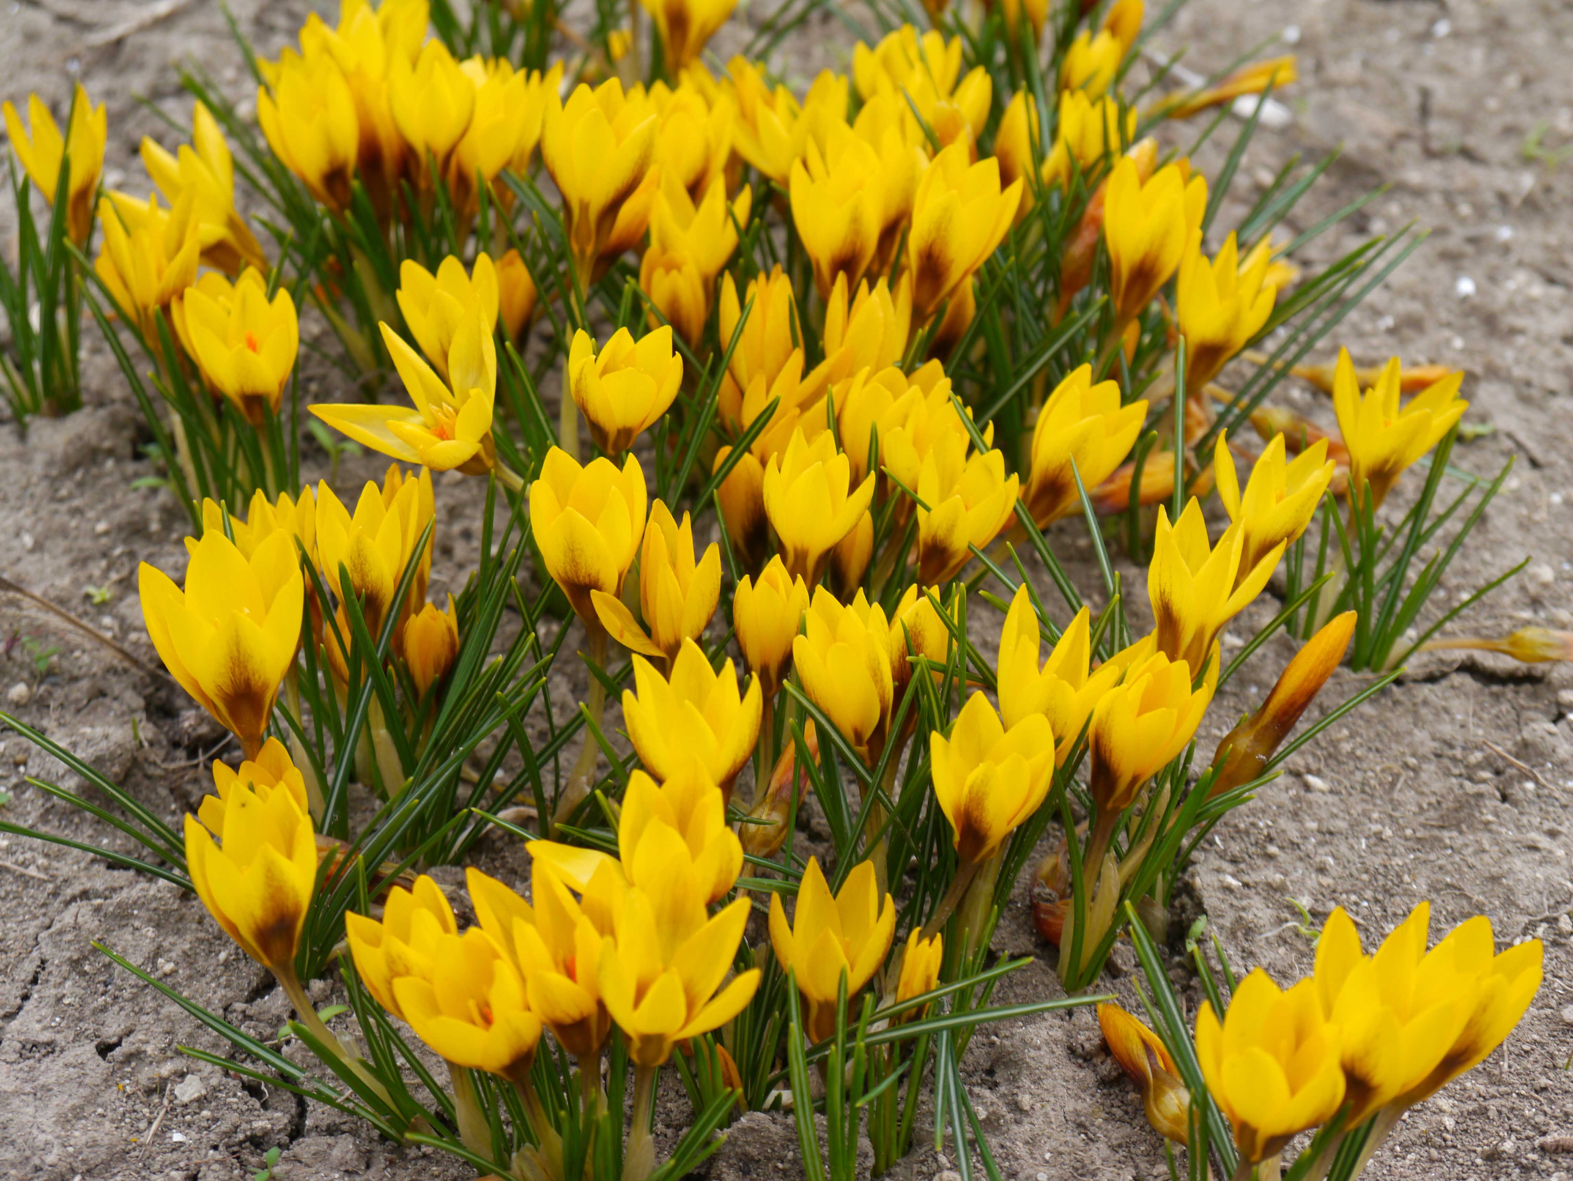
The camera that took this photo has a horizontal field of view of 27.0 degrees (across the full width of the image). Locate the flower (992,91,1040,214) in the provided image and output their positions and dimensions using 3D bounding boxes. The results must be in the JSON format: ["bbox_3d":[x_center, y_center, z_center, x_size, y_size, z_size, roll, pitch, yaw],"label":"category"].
[{"bbox_3d":[0.068,-0.125,0.945,0.017,0.039,0.017,-3,32,2],"label":"flower"}]

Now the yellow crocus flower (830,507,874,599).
[{"bbox_3d":[0.017,-0.009,0.940,0.017,0.031,0.017,4,38,0],"label":"yellow crocus flower"}]

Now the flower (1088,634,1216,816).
[{"bbox_3d":[0.079,0.032,0.706,0.025,0.039,0.025,15,31,-9],"label":"flower"}]

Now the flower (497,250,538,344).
[{"bbox_3d":[-0.075,-0.080,0.900,0.013,0.028,0.013,3,32,-2],"label":"flower"}]

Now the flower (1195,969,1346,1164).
[{"bbox_3d":[0.091,0.093,0.618,0.029,0.036,0.029,3,32,-2],"label":"flower"}]

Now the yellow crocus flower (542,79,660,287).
[{"bbox_3d":[-0.047,-0.099,0.815,0.029,0.052,0.028,3,36,-2],"label":"yellow crocus flower"}]

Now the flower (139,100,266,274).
[{"bbox_3d":[-0.179,-0.123,1.030,0.034,0.045,0.034,-25,35,0],"label":"flower"}]

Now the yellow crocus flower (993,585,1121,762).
[{"bbox_3d":[0.070,0.026,0.843,0.032,0.048,0.032,2,38,-2],"label":"yellow crocus flower"}]

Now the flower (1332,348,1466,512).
[{"bbox_3d":[0.148,-0.037,0.793,0.029,0.039,0.028,12,34,-9],"label":"flower"}]

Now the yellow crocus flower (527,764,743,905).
[{"bbox_3d":[-0.029,0.057,0.672,0.036,0.034,0.030,-2,32,1],"label":"yellow crocus flower"}]

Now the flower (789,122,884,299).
[{"bbox_3d":[0.014,-0.104,0.910,0.027,0.048,0.027,-2,32,1],"label":"flower"}]

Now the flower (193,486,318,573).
[{"bbox_3d":[-0.145,-0.003,0.905,0.034,0.041,0.034,0,38,0],"label":"flower"}]

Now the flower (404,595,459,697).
[{"bbox_3d":[-0.078,0.013,0.720,0.012,0.027,0.012,0,36,0],"label":"flower"}]

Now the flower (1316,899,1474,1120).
[{"bbox_3d":[0.116,0.084,0.628,0.029,0.044,0.029,8,32,-5],"label":"flower"}]

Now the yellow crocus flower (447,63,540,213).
[{"bbox_3d":[-0.097,-0.145,1.070,0.031,0.046,0.031,8,38,0],"label":"yellow crocus flower"}]

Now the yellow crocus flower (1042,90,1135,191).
[{"bbox_3d":[0.095,-0.137,1.026,0.029,0.034,0.029,2,38,-2],"label":"yellow crocus flower"}]

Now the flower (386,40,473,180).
[{"bbox_3d":[-0.113,-0.150,1.042,0.028,0.045,0.028,0,38,0],"label":"flower"}]

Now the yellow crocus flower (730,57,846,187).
[{"bbox_3d":[0.000,-0.144,1.036,0.038,0.039,0.038,0,38,0],"label":"yellow crocus flower"}]

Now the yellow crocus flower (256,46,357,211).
[{"bbox_3d":[-0.140,-0.133,0.955,0.028,0.046,0.028,-9,32,5],"label":"yellow crocus flower"}]

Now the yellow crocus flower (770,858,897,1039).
[{"bbox_3d":[0.011,0.089,0.780,0.030,0.043,0.030,0,38,0],"label":"yellow crocus flower"}]

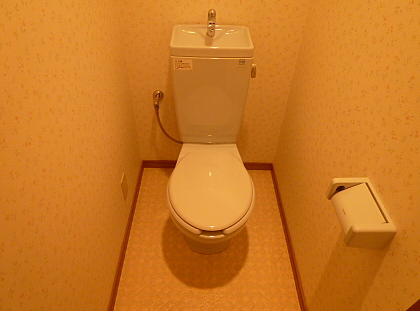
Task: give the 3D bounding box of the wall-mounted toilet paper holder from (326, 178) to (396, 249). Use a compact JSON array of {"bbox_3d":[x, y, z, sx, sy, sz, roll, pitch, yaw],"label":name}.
[{"bbox_3d":[0.375,0.142,0.741,0.096,0.069,0.160,1,43,-1],"label":"wall-mounted toilet paper holder"}]

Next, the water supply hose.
[{"bbox_3d":[-0.214,-0.189,1.546,0.165,0.300,0.100,1,43,-1],"label":"water supply hose"}]

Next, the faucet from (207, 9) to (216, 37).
[{"bbox_3d":[0.006,-0.529,1.171,0.036,0.100,0.115,1,43,-1],"label":"faucet"}]

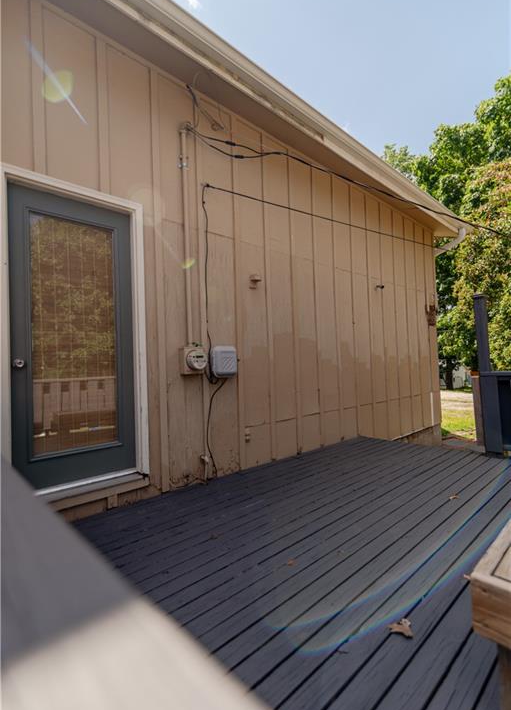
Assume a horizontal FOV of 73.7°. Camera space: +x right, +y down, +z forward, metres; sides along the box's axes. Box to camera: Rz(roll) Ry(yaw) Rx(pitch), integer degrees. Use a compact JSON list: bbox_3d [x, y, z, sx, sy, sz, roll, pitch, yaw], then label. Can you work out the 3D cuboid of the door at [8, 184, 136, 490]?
[{"bbox_3d":[-1.275,-0.116,2.447,0.813,2.030,0.060,-1,-2,-42],"label":"door"}]

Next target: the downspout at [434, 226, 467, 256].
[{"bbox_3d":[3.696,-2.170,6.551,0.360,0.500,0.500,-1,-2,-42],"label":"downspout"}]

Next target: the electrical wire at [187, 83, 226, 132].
[{"bbox_3d":[-0.427,-2.169,3.047,0.360,0.370,0.120,-1,-2,-42],"label":"electrical wire"}]

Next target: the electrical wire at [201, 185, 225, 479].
[{"bbox_3d":[-0.367,-0.209,3.044,0.180,2.600,0.060,-1,-2,-42],"label":"electrical wire"}]

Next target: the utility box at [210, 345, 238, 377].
[{"bbox_3d":[-0.281,0.061,3.088,0.225,0.285,0.090,-1,-2,-42],"label":"utility box"}]

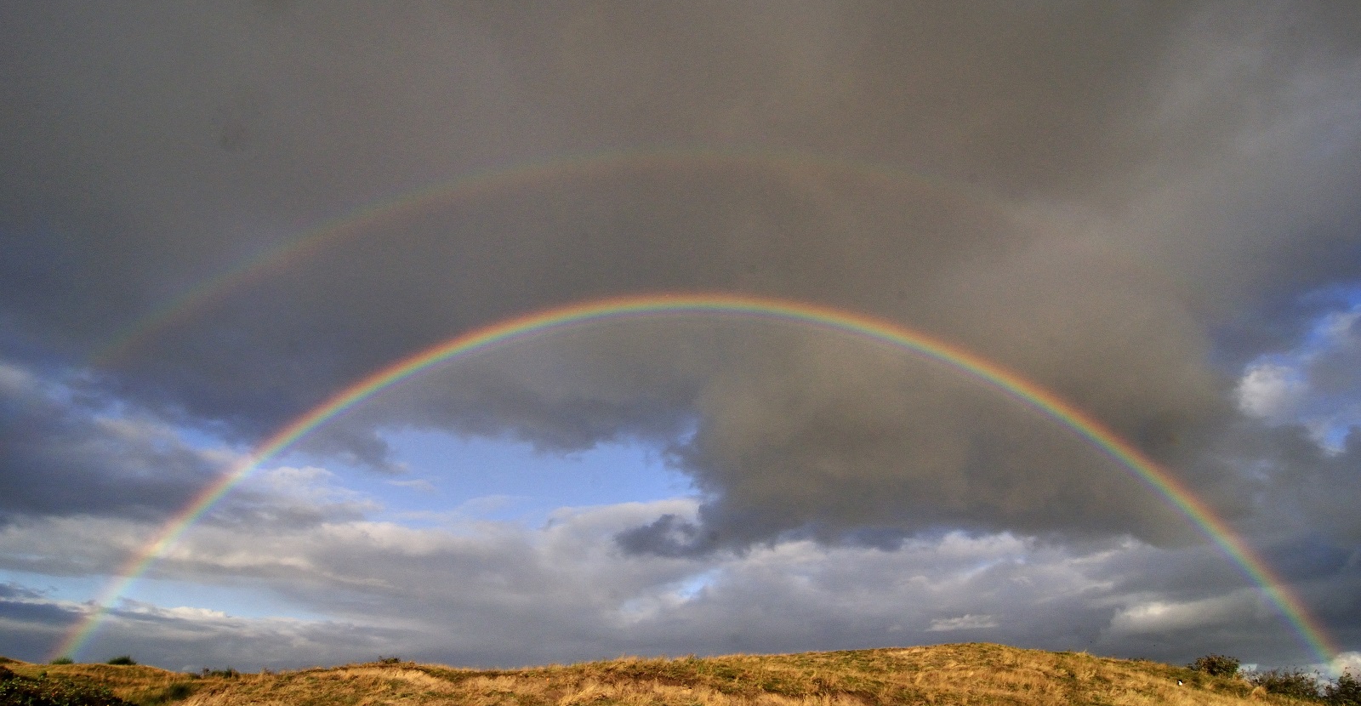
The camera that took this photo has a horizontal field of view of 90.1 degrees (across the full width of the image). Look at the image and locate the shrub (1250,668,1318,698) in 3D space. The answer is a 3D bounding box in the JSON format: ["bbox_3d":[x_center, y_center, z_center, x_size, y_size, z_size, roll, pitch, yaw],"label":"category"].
[{"bbox_3d":[19.096,10.493,21.482,1.690,0.950,1.270,-20,-33,34],"label":"shrub"}]

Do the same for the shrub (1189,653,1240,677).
[{"bbox_3d":[18.460,10.843,23.482,1.410,0.840,1.340,-18,-32,31],"label":"shrub"}]

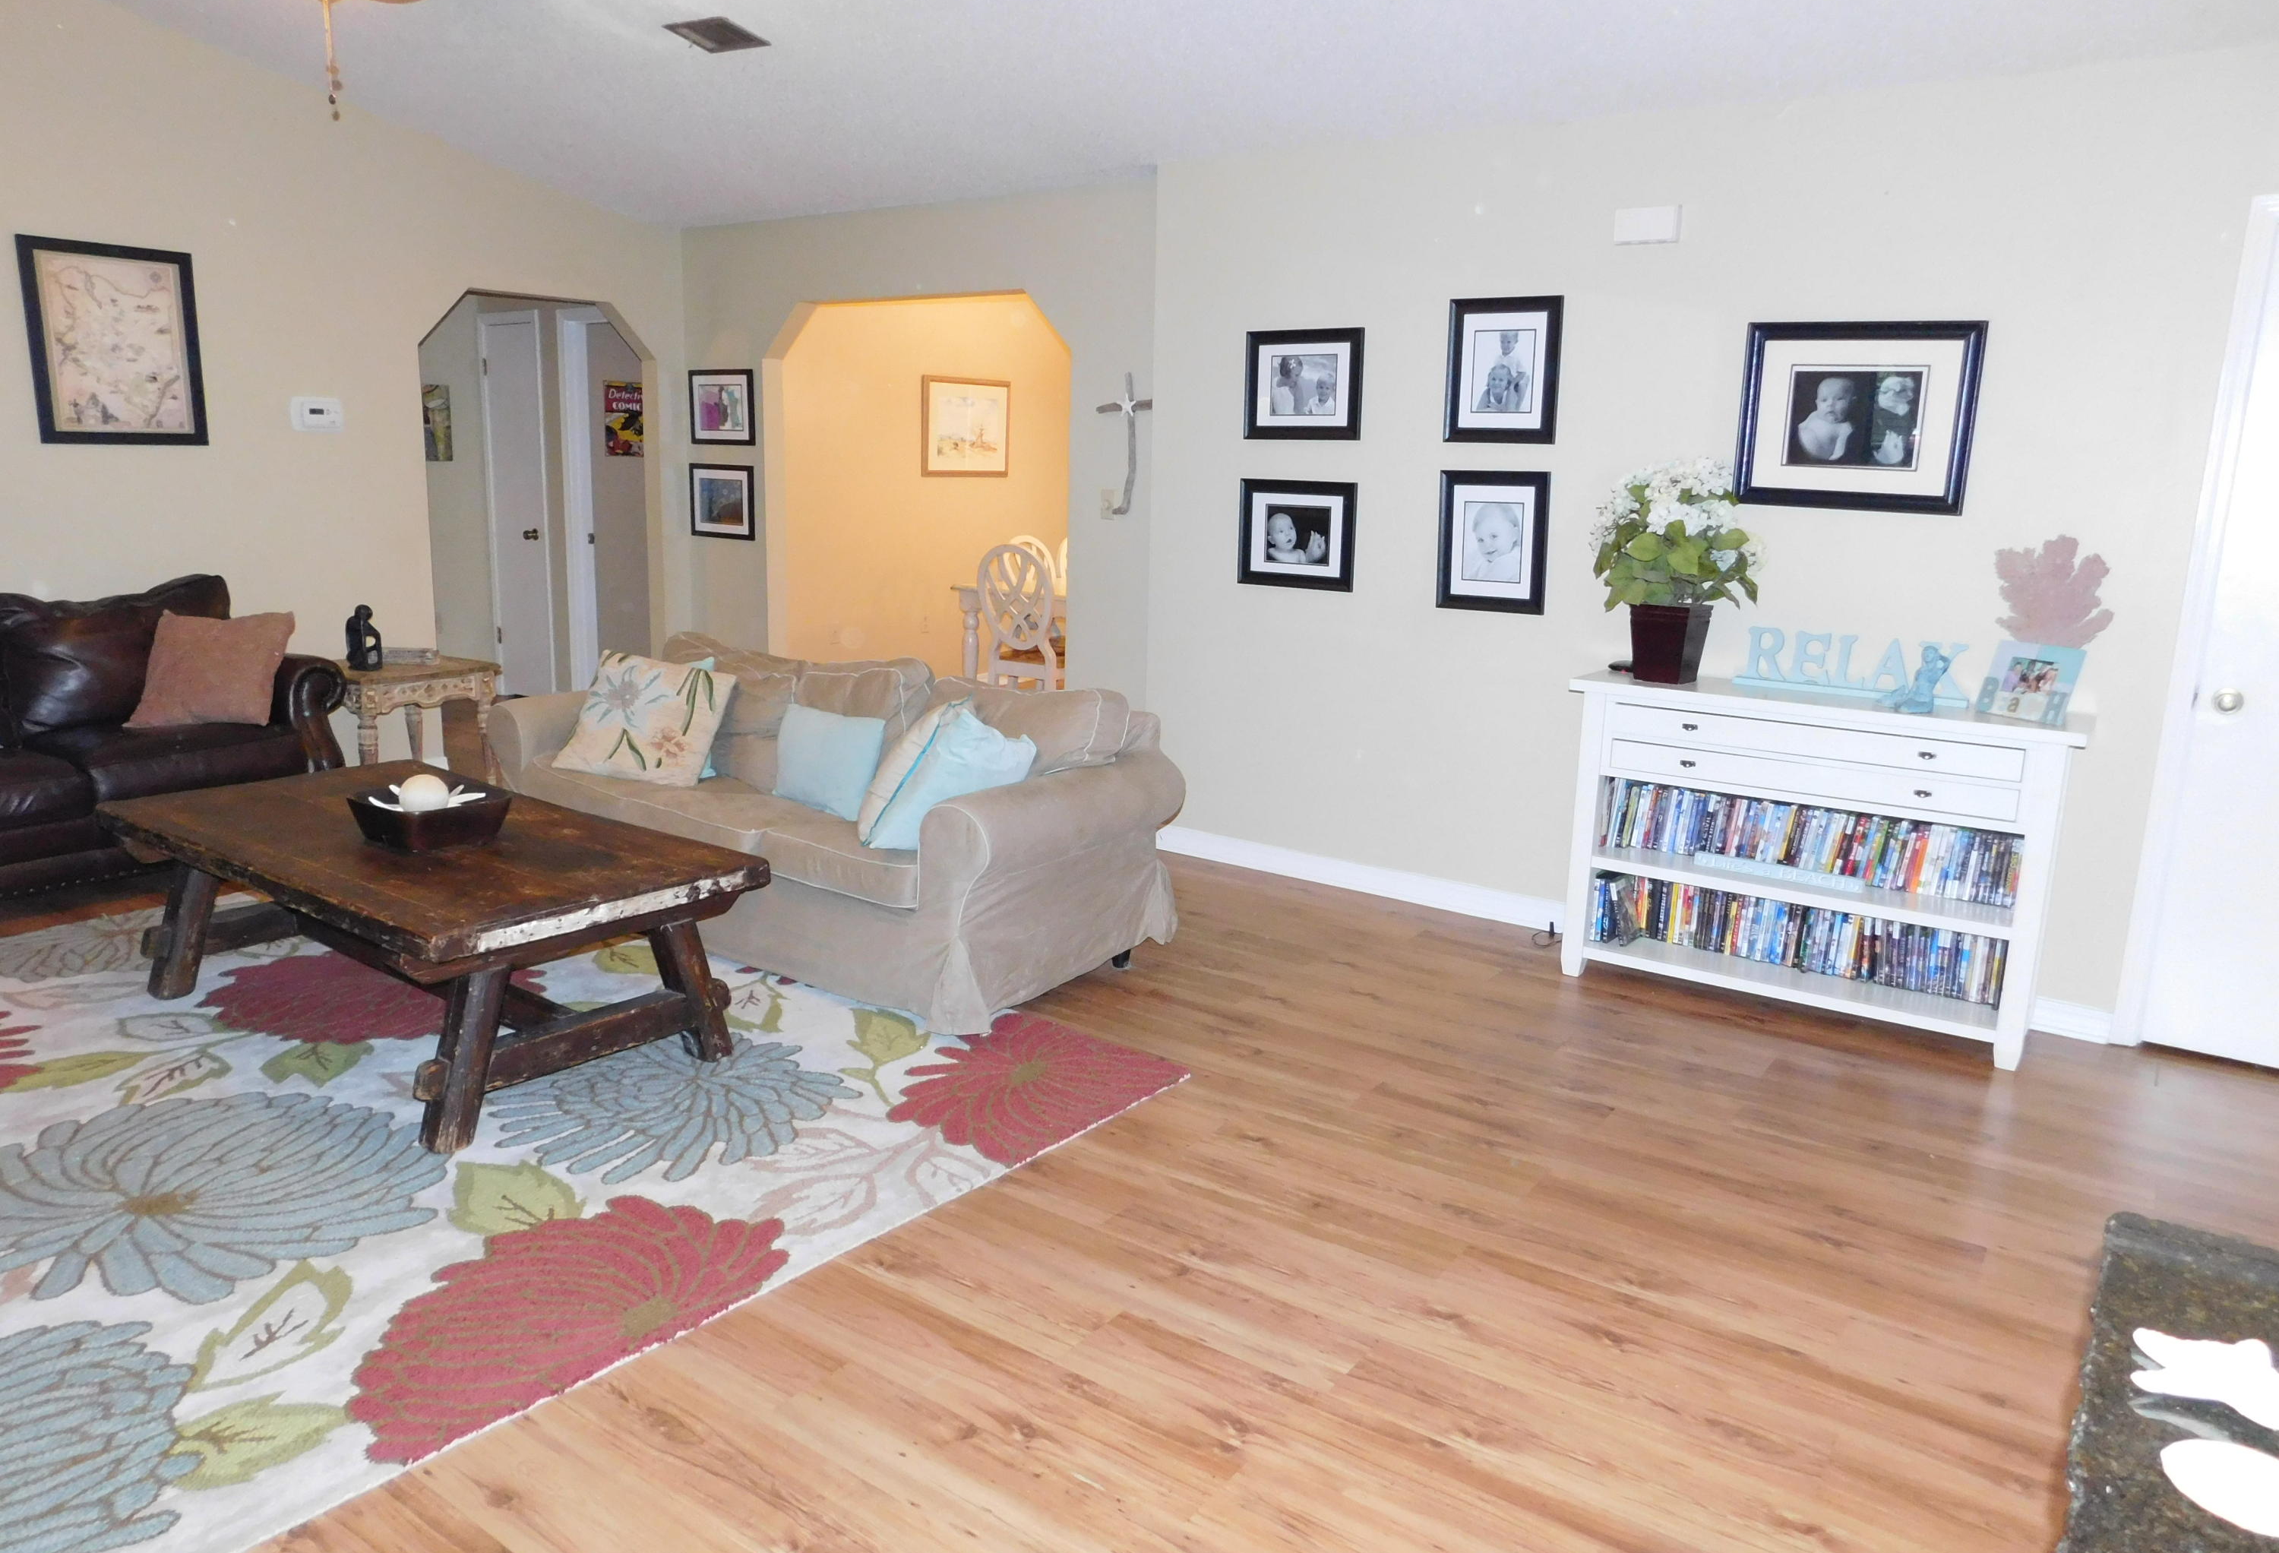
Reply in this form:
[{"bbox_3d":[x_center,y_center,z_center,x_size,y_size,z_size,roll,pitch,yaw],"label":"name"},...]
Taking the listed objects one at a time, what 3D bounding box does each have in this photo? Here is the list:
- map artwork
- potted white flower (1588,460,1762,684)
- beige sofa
[{"bbox_3d":[-3.653,-1.537,5.412,0.028,0.675,0.530,10,15,36],"label":"map artwork"},{"bbox_3d":[1.504,-0.580,4.290,0.445,0.615,0.410,10,15,36],"label":"potted white flower"},{"bbox_3d":[-1.008,0.044,4.660,2.200,0.830,0.920,10,14,35],"label":"beige sofa"}]

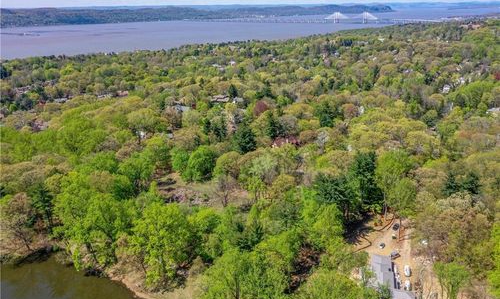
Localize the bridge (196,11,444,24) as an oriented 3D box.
[{"bbox_3d":[520.189,-1762.840,5148.491,4300.000,128.000,80.000,17,26,39],"label":"bridge"}]

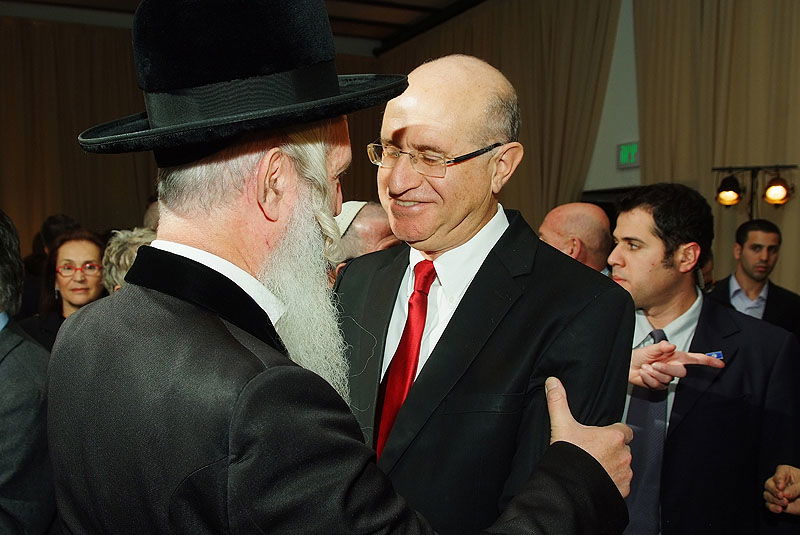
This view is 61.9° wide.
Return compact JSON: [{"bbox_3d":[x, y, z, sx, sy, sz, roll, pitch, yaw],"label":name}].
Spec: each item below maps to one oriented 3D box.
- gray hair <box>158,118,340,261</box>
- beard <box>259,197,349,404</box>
[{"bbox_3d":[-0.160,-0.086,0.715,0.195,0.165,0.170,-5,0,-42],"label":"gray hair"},{"bbox_3d":[-0.109,0.039,0.730,0.125,0.240,0.150,1,0,-42],"label":"beard"}]

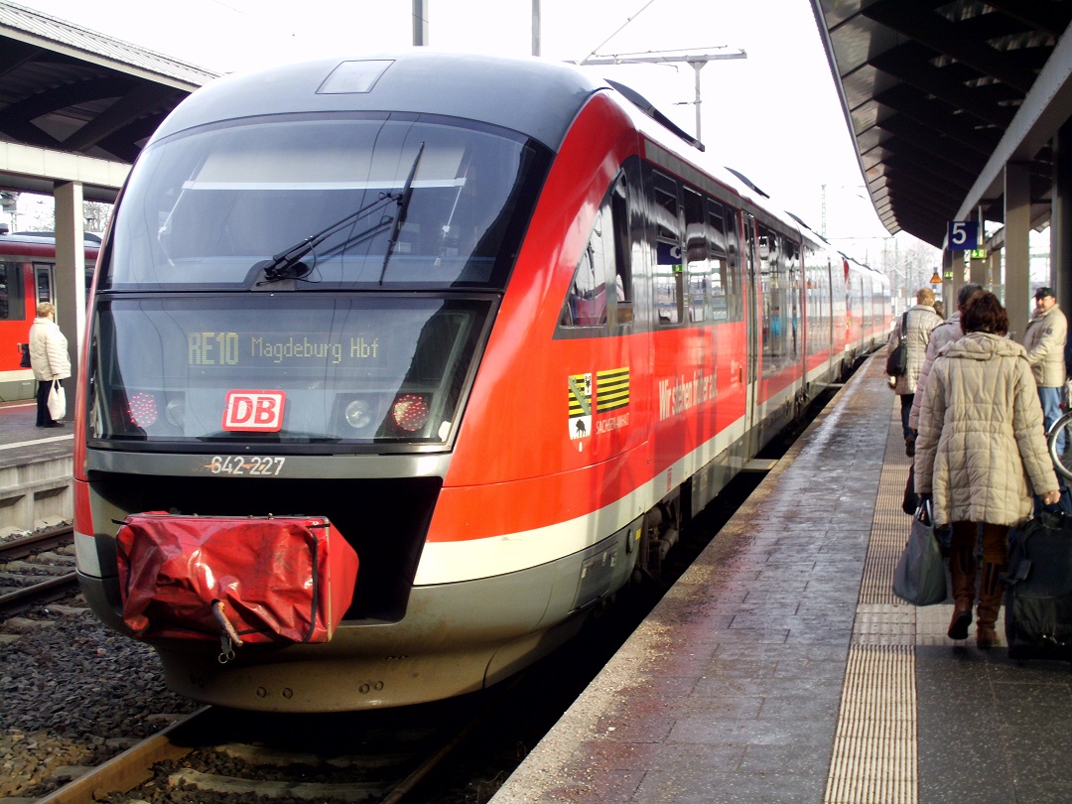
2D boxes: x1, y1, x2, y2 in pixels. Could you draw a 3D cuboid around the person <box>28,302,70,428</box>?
[{"bbox_3d":[-6.325,-0.481,25.400,0.500,1.633,0.550,-2,3,-28],"label":"person"}]

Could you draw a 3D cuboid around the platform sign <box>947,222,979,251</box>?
[{"bbox_3d":[7.093,-2.758,32.400,0.510,0.485,0.100,0,3,11],"label":"platform sign"}]

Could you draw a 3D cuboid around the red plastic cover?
[{"bbox_3d":[-1.361,0.782,8.885,0.950,0.550,0.550,0,3,11],"label":"red plastic cover"}]

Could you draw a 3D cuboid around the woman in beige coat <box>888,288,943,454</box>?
[{"bbox_3d":[3.942,-0.307,20.100,0.600,1.726,0.480,0,3,11],"label":"woman in beige coat"}]

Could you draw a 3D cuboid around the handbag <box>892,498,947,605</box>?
[{"bbox_3d":[1.799,0.701,9.150,0.175,0.490,0.310,-1,3,-21],"label":"handbag"}]

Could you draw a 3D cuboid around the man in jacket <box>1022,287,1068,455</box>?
[{"bbox_3d":[5.277,-0.313,20.200,0.470,1.766,0.550,-2,3,-30],"label":"man in jacket"}]

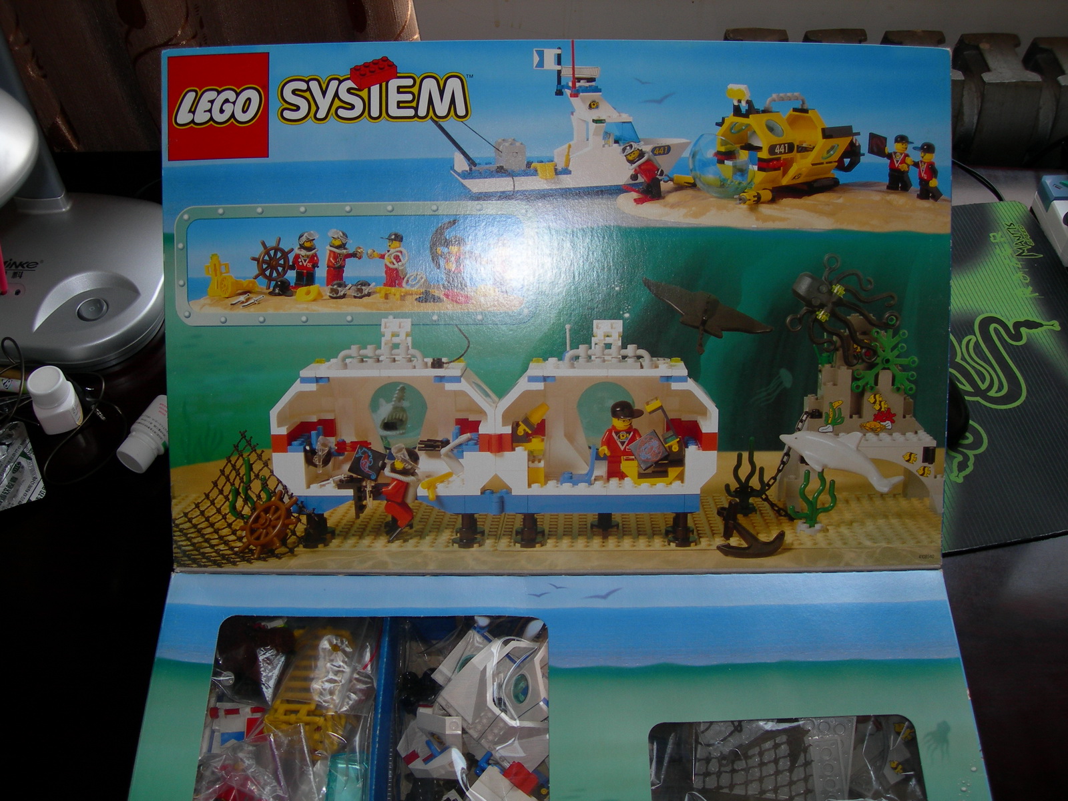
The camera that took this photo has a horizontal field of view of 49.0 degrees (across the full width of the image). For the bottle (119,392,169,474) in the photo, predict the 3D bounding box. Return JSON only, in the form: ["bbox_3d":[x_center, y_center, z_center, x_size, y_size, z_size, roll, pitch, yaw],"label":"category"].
[{"bbox_3d":[-0.249,0.022,0.768,0.027,0.027,0.051,23,58,13],"label":"bottle"}]

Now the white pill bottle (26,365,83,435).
[{"bbox_3d":[-0.314,0.000,0.767,0.026,0.043,0.026,-13,57,-12],"label":"white pill bottle"}]

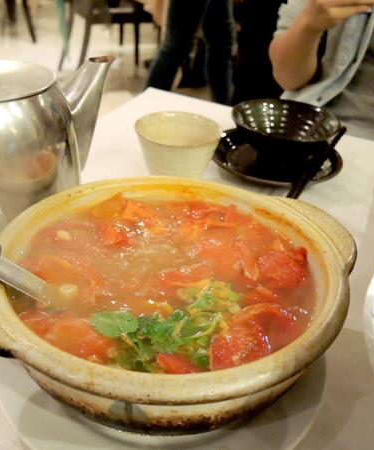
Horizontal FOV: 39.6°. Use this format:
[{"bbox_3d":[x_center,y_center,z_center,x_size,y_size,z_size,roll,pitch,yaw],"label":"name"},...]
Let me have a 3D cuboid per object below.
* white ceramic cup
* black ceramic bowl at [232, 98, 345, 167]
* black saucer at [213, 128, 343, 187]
[{"bbox_3d":[-0.010,-0.068,0.522,0.086,0.063,0.086,3,34,-2],"label":"white ceramic cup"},{"bbox_3d":[0.103,-0.091,0.570,0.117,0.054,0.117,5,33,0],"label":"black ceramic bowl"},{"bbox_3d":[0.095,-0.072,0.581,0.148,0.020,0.148,3,34,-2],"label":"black saucer"}]

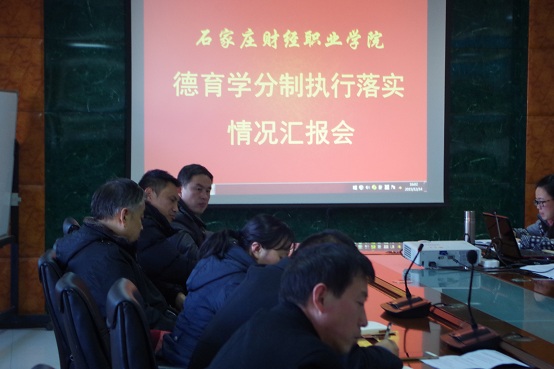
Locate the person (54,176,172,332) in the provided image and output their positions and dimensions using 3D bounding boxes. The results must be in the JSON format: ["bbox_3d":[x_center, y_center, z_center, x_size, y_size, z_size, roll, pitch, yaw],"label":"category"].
[{"bbox_3d":[-0.460,0.609,4.720,0.800,1.270,0.550,-1,4,-19],"label":"person"}]

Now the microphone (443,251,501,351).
[{"bbox_3d":[0.645,0.382,4.160,0.175,0.312,0.160,0,3,-11],"label":"microphone"}]

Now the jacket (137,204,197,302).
[{"bbox_3d":[-0.530,0.384,5.460,0.480,0.660,0.520,0,3,-8],"label":"jacket"}]

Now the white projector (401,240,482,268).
[{"bbox_3d":[0.835,0.354,6.390,0.315,0.084,0.255,0,8,-11],"label":"white projector"}]

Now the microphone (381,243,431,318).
[{"bbox_3d":[0.490,0.362,4.870,0.175,0.264,0.155,0,3,-11],"label":"microphone"}]

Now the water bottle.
[{"bbox_3d":[1.112,0.251,7.250,0.064,0.215,0.064,0,3,-11],"label":"water bottle"}]

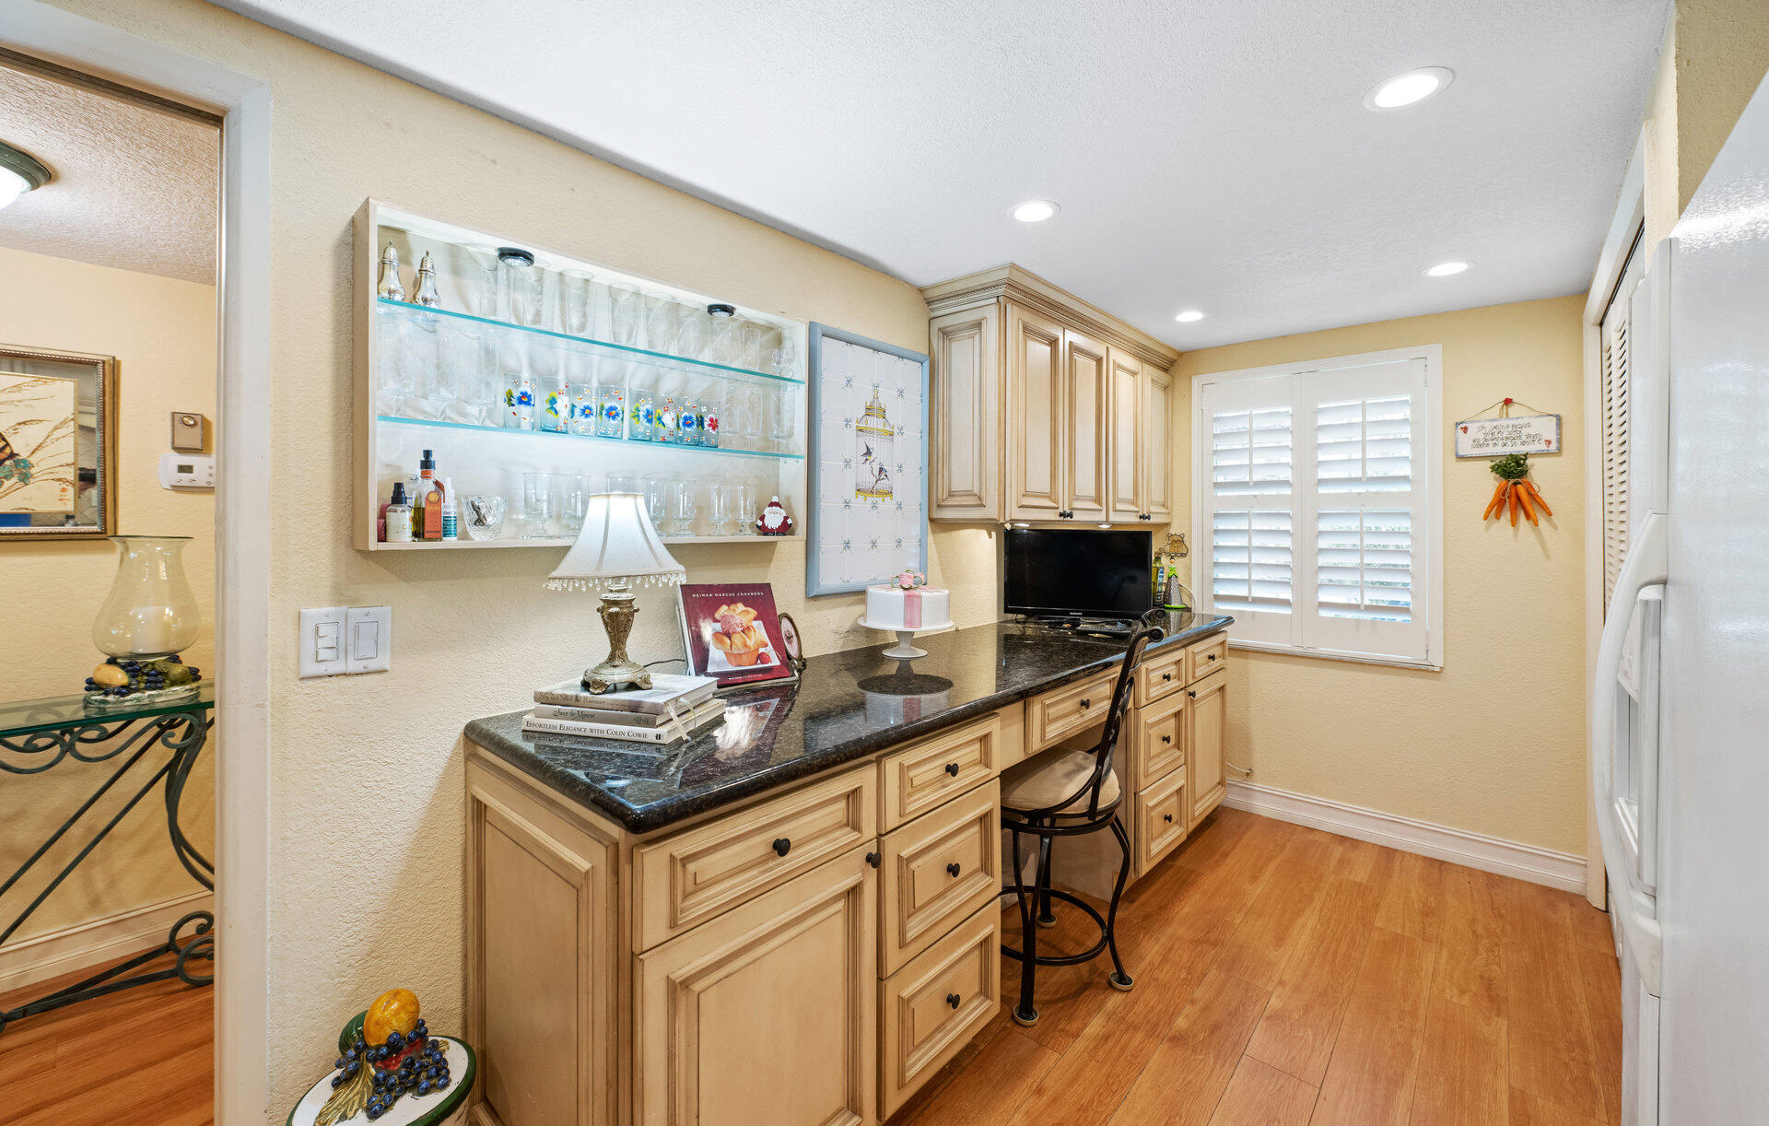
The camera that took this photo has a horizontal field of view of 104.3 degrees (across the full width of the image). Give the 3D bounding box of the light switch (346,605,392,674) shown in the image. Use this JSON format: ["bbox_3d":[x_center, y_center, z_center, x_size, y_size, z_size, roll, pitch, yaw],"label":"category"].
[{"bbox_3d":[-0.917,0.137,1.224,0.012,0.116,0.067,2,3,42],"label":"light switch"}]

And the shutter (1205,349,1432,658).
[{"bbox_3d":[1.765,-0.225,2.895,0.870,1.210,0.055,2,3,43],"label":"shutter"}]

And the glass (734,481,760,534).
[{"bbox_3d":[-0.371,-0.145,1.854,0.060,0.138,0.060,0,2,0],"label":"glass"}]

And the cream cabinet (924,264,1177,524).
[{"bbox_3d":[0.747,-0.561,2.890,0.429,0.809,1.434,2,3,43],"label":"cream cabinet"}]

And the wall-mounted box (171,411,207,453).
[{"bbox_3d":[-2.187,-0.412,2.160,0.030,0.115,0.072,2,3,43],"label":"wall-mounted box"}]

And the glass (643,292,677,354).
[{"bbox_3d":[-0.567,-0.606,1.739,0.085,0.126,0.085,0,2,0],"label":"glass"}]

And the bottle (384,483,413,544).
[{"bbox_3d":[-0.933,-0.095,1.321,0.041,0.115,0.041,2,3,42],"label":"bottle"}]

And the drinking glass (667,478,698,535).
[{"bbox_3d":[-0.517,-0.133,1.763,0.072,0.149,0.072,2,3,43],"label":"drinking glass"}]

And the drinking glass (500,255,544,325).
[{"bbox_3d":[-0.750,-0.561,1.427,0.077,0.146,0.077,1,2,42],"label":"drinking glass"}]

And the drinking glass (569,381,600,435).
[{"bbox_3d":[-0.690,-0.358,1.587,0.063,0.112,0.063,2,3,42],"label":"drinking glass"}]

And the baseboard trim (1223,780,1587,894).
[{"bbox_3d":[1.974,1.065,2.732,1.152,0.125,0.020,2,3,43],"label":"baseboard trim"}]

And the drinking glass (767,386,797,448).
[{"bbox_3d":[-0.301,-0.428,2.029,0.084,0.168,0.084,0,2,0],"label":"drinking glass"}]

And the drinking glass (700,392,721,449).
[{"bbox_3d":[-0.443,-0.355,1.744,0.056,0.124,0.056,1,2,42],"label":"drinking glass"}]

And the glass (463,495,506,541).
[{"bbox_3d":[-0.834,-0.093,1.438,0.076,0.093,0.076,2,3,42],"label":"glass"}]

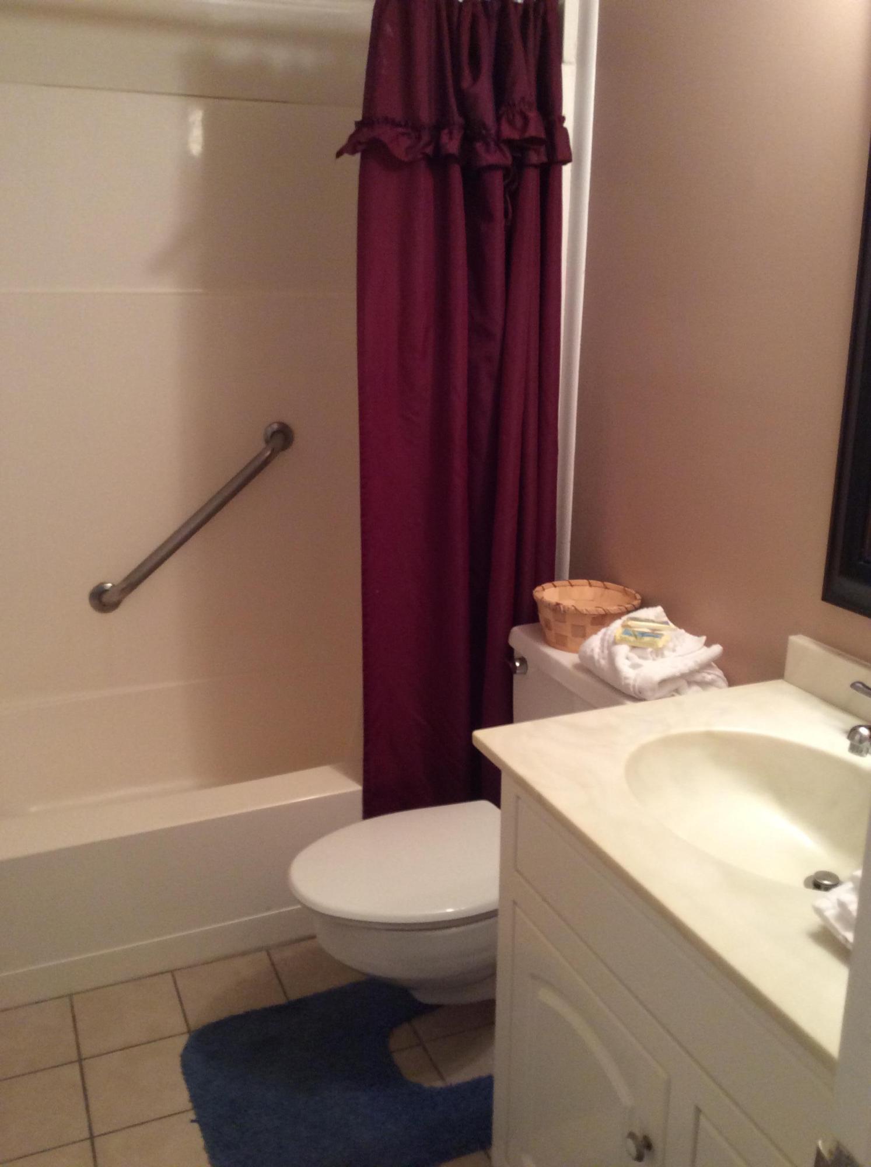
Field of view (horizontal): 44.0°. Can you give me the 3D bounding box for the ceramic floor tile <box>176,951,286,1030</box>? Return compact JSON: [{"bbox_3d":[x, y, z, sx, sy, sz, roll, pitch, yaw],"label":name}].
[{"bbox_3d":[-0.418,0.833,2.204,0.200,0.010,0.200,-6,17,-23],"label":"ceramic floor tile"}]

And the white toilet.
[{"bbox_3d":[0.105,0.456,1.965,0.735,0.620,0.470,-6,17,-23],"label":"white toilet"}]

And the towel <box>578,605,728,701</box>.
[{"bbox_3d":[0.383,0.121,1.887,0.180,0.090,0.235,-6,17,-23],"label":"towel"}]

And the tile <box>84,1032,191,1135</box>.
[{"bbox_3d":[-0.526,0.904,1.948,0.200,0.010,0.200,-6,17,-23],"label":"tile"}]

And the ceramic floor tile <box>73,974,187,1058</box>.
[{"bbox_3d":[-0.606,0.853,2.128,0.200,0.010,0.200,-6,17,-23],"label":"ceramic floor tile"}]

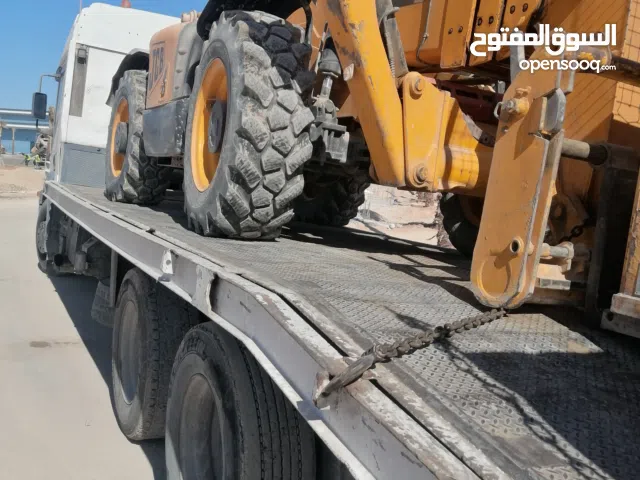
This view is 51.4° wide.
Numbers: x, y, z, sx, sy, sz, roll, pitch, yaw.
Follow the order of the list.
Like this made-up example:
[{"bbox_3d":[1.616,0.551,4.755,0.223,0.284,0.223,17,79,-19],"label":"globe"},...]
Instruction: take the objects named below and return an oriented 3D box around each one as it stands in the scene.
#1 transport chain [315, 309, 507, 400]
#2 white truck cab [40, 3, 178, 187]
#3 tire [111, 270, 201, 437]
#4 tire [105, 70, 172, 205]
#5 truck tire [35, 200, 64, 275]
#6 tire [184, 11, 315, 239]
[{"bbox_3d":[0.295,0.304,1.855,0.850,0.100,0.100,-14,17,-42],"label":"transport chain"},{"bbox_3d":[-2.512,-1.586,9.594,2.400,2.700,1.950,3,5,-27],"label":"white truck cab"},{"bbox_3d":[-1.052,0.708,4.140,0.300,1.040,1.040,3,5,-27],"label":"tire"},{"bbox_3d":[-1.712,-0.950,6.198,0.400,1.250,1.240,3,5,-27],"label":"tire"},{"bbox_3d":[-3.716,0.000,9.242,0.300,1.040,1.040,3,5,-27],"label":"truck tire"},{"bbox_3d":[-0.460,-0.629,3.811,0.400,1.250,1.240,3,5,-27],"label":"tire"}]

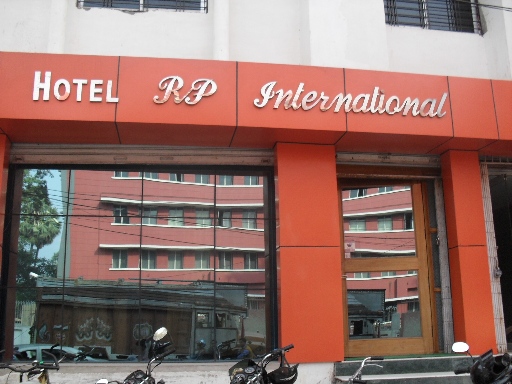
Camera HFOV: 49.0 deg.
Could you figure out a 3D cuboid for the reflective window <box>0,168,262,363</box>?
[{"bbox_3d":[-1.191,0.767,6.110,2.763,2.031,0.120,1,-12,-10],"label":"reflective window"}]

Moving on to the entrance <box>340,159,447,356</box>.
[{"bbox_3d":[1.609,0.764,6.623,1.306,2.250,0.250,1,-12,-10],"label":"entrance"}]

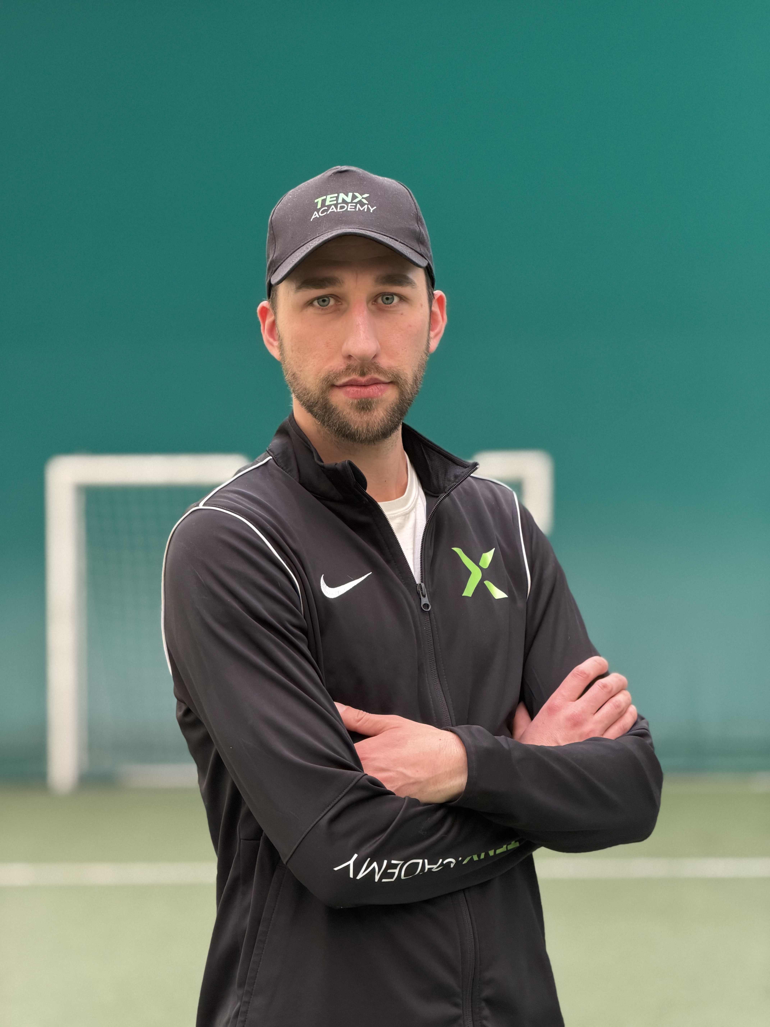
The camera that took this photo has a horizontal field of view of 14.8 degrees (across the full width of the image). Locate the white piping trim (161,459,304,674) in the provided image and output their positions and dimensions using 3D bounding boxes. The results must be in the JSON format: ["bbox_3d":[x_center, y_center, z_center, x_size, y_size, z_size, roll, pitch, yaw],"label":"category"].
[{"bbox_3d":[-0.143,0.051,2.835,0.125,0.205,0.165,0,-1,-30],"label":"white piping trim"}]

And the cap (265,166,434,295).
[{"bbox_3d":[-0.034,-0.275,2.885,0.168,0.130,0.265,-3,0,-3],"label":"cap"}]

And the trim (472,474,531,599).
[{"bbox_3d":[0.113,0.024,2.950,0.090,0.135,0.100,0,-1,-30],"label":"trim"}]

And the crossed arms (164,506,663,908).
[{"bbox_3d":[0.040,0.173,2.815,0.490,0.370,0.310,0,-1,-30],"label":"crossed arms"}]

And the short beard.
[{"bbox_3d":[-0.030,-0.118,2.855,0.145,0.105,0.110,-2,-1,-4],"label":"short beard"}]

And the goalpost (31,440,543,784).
[{"bbox_3d":[-0.552,0.707,19.600,3.140,2.070,0.950,-1,-1,0],"label":"goalpost"}]

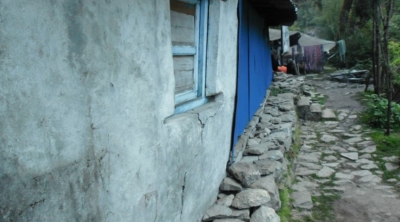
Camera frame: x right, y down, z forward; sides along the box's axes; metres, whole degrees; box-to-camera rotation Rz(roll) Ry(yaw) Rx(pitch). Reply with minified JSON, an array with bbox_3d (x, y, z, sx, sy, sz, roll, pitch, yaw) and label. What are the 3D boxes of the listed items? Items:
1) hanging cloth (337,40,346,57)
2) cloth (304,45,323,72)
[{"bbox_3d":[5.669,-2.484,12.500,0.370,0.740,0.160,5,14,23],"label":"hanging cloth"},{"bbox_3d":[4.547,-2.103,12.500,0.690,1.040,0.120,4,13,19],"label":"cloth"}]

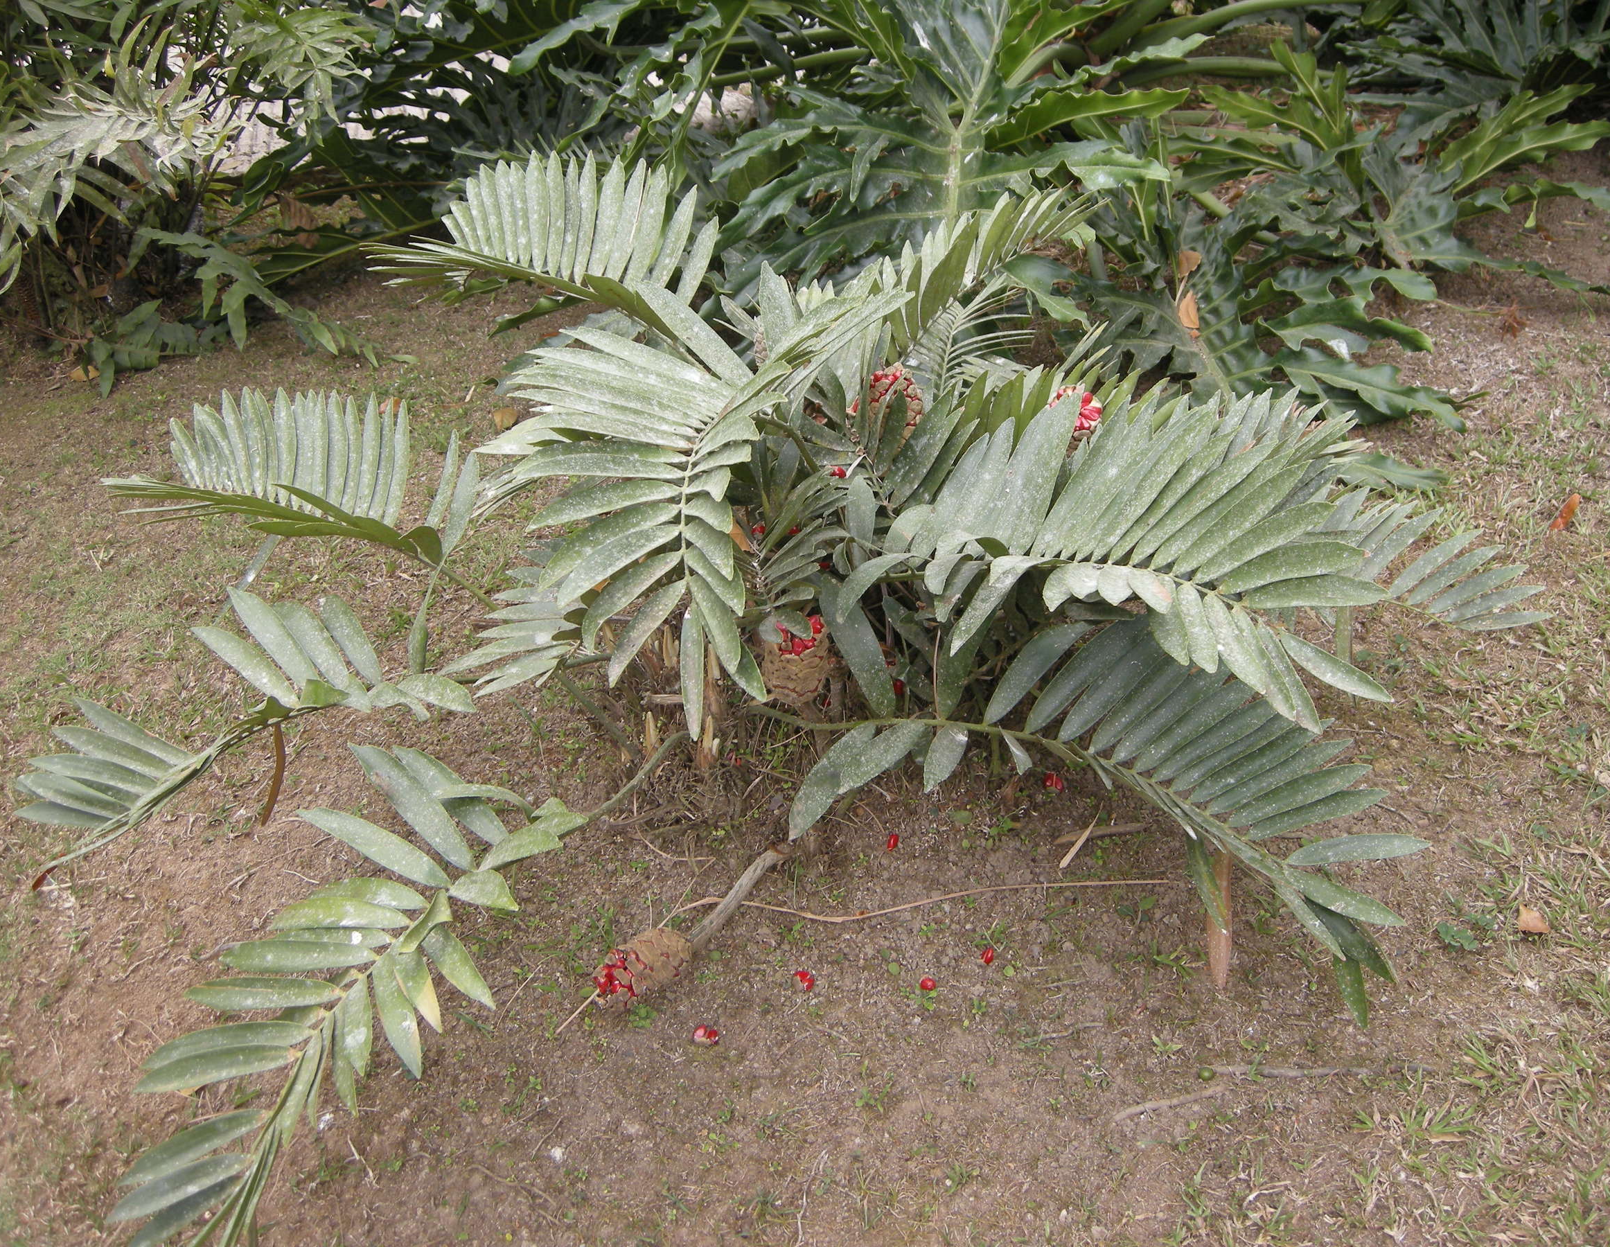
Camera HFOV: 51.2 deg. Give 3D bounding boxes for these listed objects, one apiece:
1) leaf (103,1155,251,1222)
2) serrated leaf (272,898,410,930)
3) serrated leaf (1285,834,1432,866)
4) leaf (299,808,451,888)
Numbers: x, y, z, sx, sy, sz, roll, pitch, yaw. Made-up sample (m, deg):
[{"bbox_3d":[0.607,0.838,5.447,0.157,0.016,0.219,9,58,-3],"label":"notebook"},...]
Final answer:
[{"bbox_3d":[-0.562,0.506,1.507,0.125,0.015,0.032,-20,56,-27],"label":"leaf"},{"bbox_3d":[-0.476,0.303,1.728,0.138,0.020,0.034,0,53,-9],"label":"serrated leaf"},{"bbox_3d":[0.578,0.239,1.759,0.147,0.015,0.036,-8,53,5],"label":"serrated leaf"},{"bbox_3d":[-0.463,0.242,1.811,0.188,0.018,0.046,24,54,9],"label":"leaf"}]

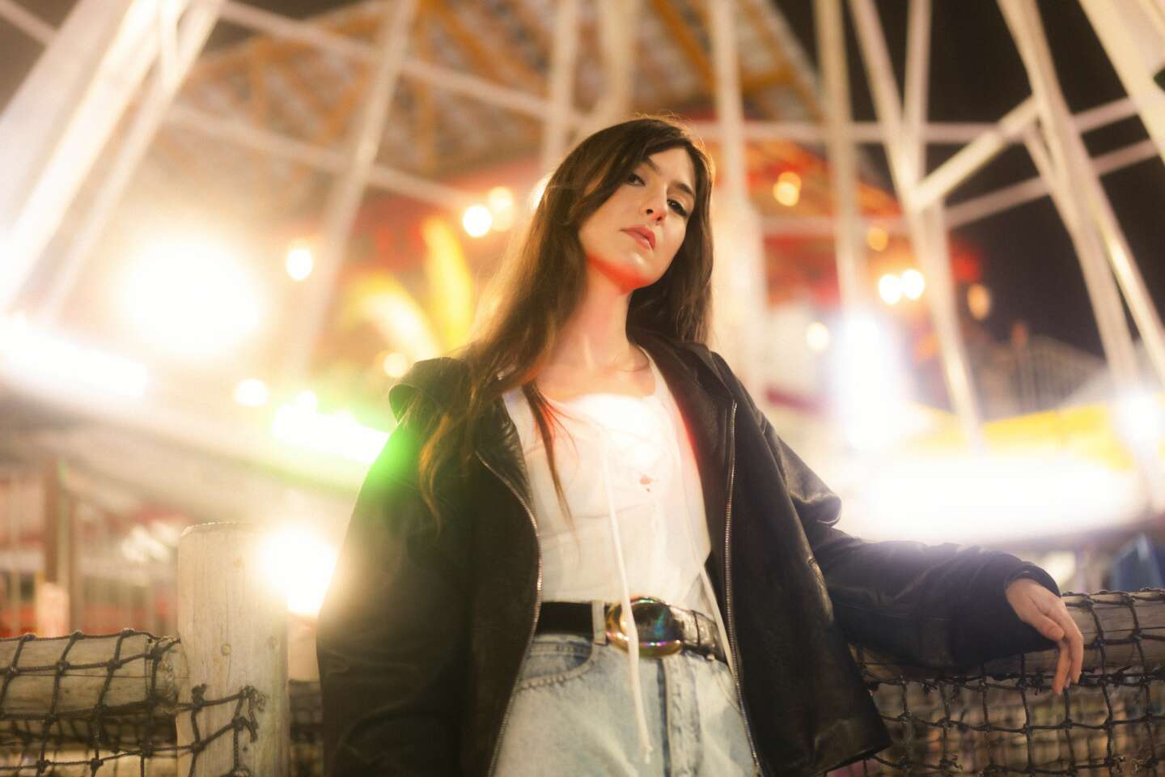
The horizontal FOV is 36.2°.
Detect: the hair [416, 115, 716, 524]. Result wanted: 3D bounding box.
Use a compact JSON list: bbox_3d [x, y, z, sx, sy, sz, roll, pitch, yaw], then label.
[{"bbox_3d":[-0.025,-0.083,2.090,0.345,0.480,0.260,2,-13,-23],"label":"hair"}]

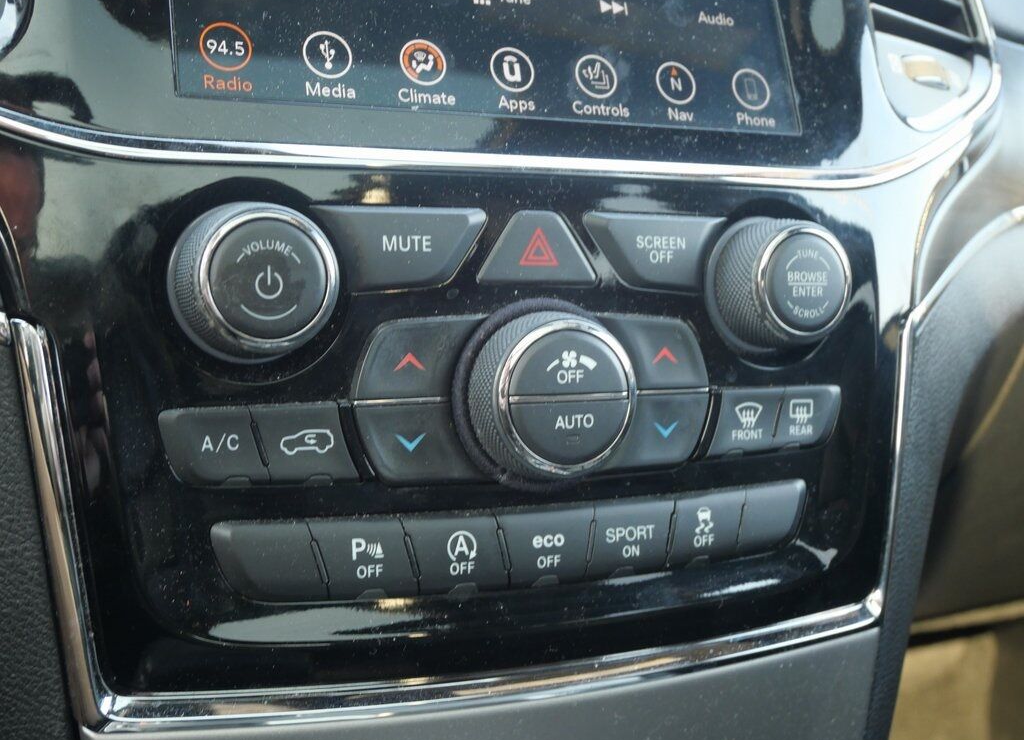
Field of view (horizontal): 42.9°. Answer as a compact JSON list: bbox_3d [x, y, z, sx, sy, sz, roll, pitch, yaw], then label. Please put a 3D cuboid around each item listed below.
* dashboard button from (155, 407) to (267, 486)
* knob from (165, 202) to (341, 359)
[{"bbox_3d":[-0.067,0.017,0.291,0.025,0.018,0.008,-1,4,-25],"label":"dashboard button"},{"bbox_3d":[-0.056,-0.019,0.287,0.037,0.037,0.019,-1,4,-25],"label":"knob"}]

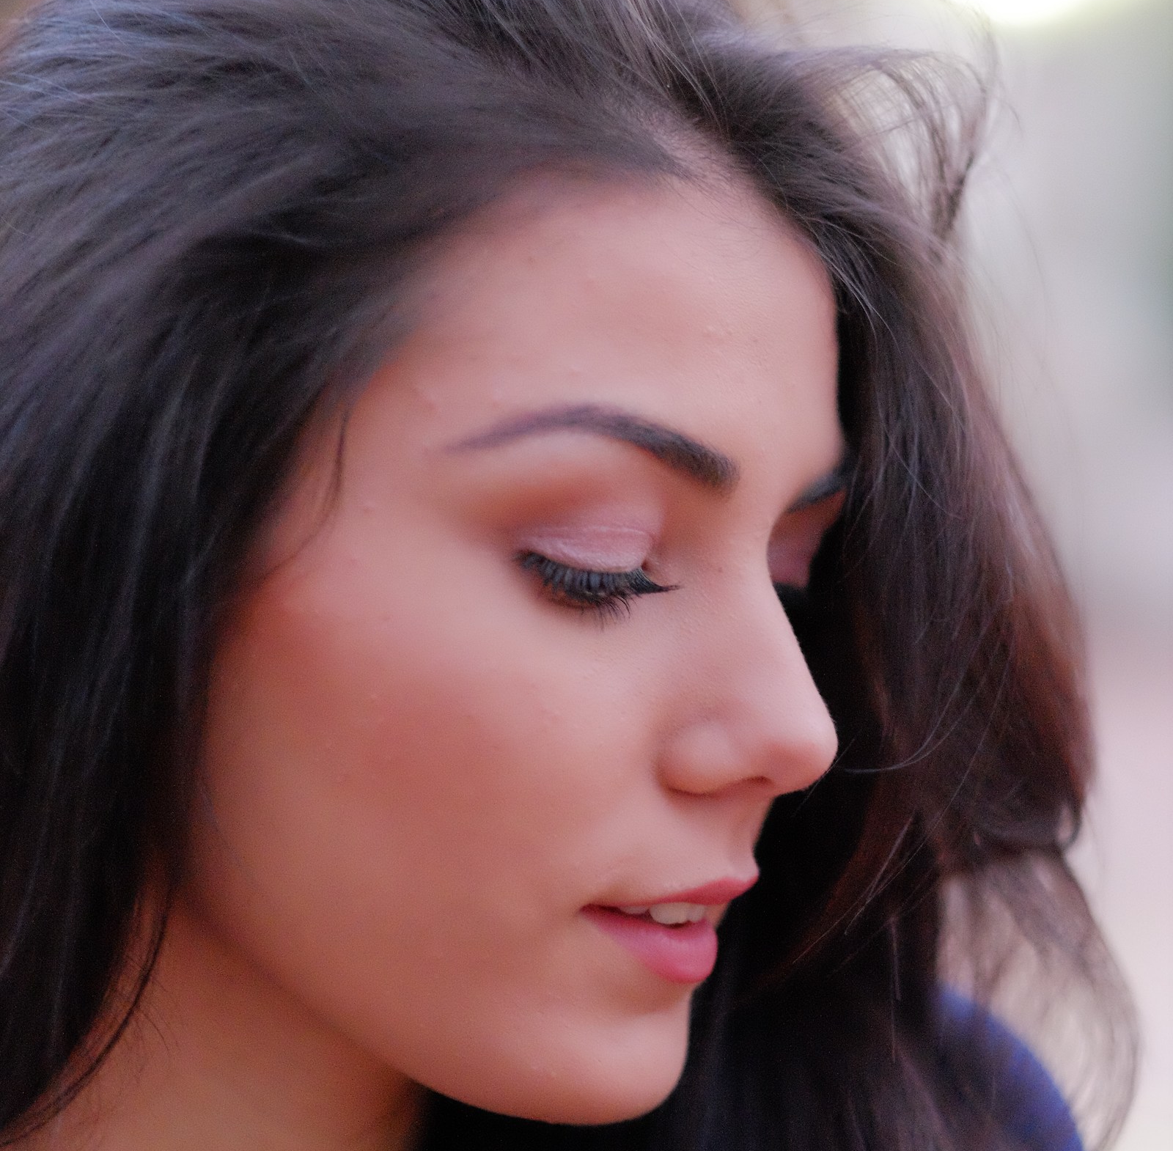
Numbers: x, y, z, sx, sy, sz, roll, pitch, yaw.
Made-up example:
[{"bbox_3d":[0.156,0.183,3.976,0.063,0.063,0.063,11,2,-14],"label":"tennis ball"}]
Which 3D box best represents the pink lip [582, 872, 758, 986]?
[{"bbox_3d":[0.021,0.070,0.820,0.022,0.023,0.049,7,-5,36],"label":"pink lip"}]

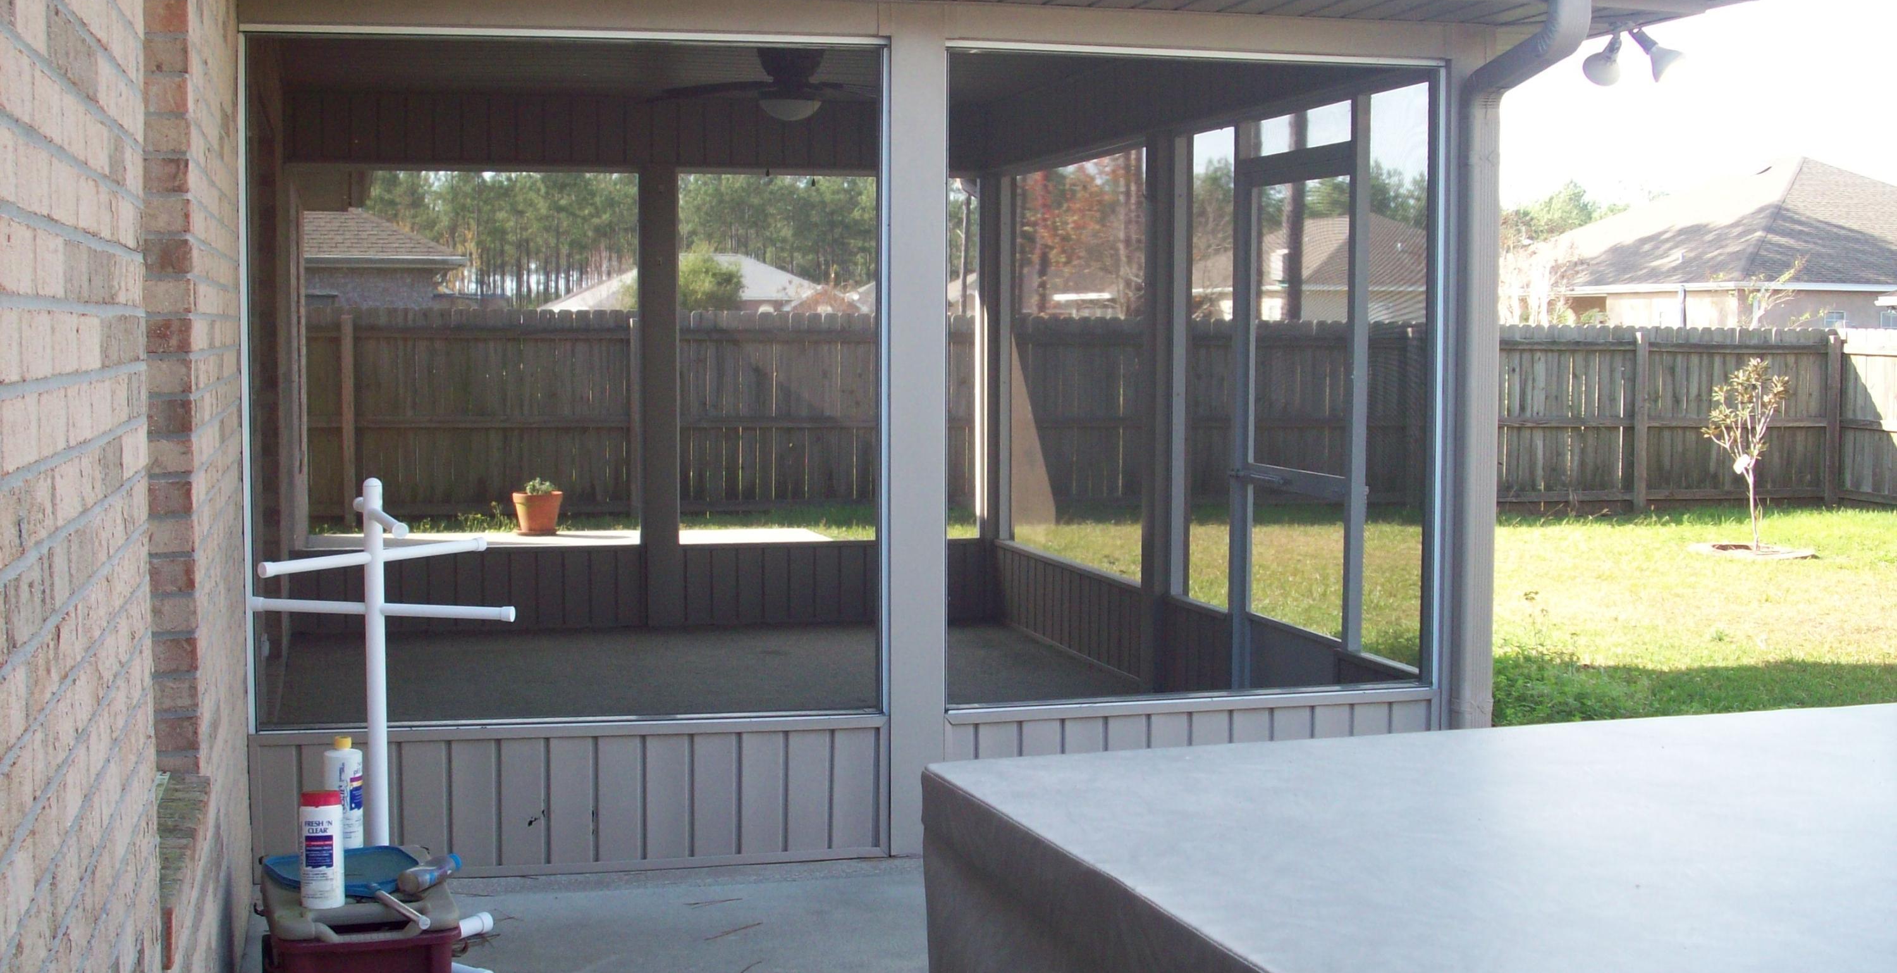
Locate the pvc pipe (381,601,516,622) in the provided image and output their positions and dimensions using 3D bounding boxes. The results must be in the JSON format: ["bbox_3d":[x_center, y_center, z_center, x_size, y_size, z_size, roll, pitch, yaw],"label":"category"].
[{"bbox_3d":[-1.189,0.298,4.783,0.345,0.032,0.032,1,5,17],"label":"pvc pipe"}]

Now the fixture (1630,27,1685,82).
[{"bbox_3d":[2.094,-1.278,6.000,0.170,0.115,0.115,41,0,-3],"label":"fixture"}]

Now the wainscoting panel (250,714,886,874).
[{"bbox_3d":[-0.996,0.834,5.455,1.680,0.390,0.070,-1,5,-12],"label":"wainscoting panel"}]

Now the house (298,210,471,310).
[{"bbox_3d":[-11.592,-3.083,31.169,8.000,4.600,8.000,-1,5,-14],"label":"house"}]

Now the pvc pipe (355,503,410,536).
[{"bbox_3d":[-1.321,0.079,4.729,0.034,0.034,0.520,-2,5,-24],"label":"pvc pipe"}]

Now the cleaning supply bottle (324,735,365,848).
[{"bbox_3d":[-1.286,0.658,4.317,0.082,0.250,0.082,2,5,18],"label":"cleaning supply bottle"}]

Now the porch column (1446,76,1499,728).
[{"bbox_3d":[1.625,-0.158,6.305,0.160,2.400,0.155,-1,5,-14],"label":"porch column"}]

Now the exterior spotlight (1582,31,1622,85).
[{"bbox_3d":[1.974,-1.290,6.117,0.115,0.165,0.130,-1,4,-10],"label":"exterior spotlight"}]

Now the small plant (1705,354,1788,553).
[{"bbox_3d":[6.163,-0.257,15.600,0.660,1.470,0.640,2,5,22],"label":"small plant"}]

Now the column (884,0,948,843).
[{"bbox_3d":[-0.095,-0.145,5.881,0.165,2.440,0.160,-1,5,-14],"label":"column"}]

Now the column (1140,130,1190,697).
[{"bbox_3d":[0.859,-0.288,7.938,0.150,2.200,0.150,-1,5,-17],"label":"column"}]

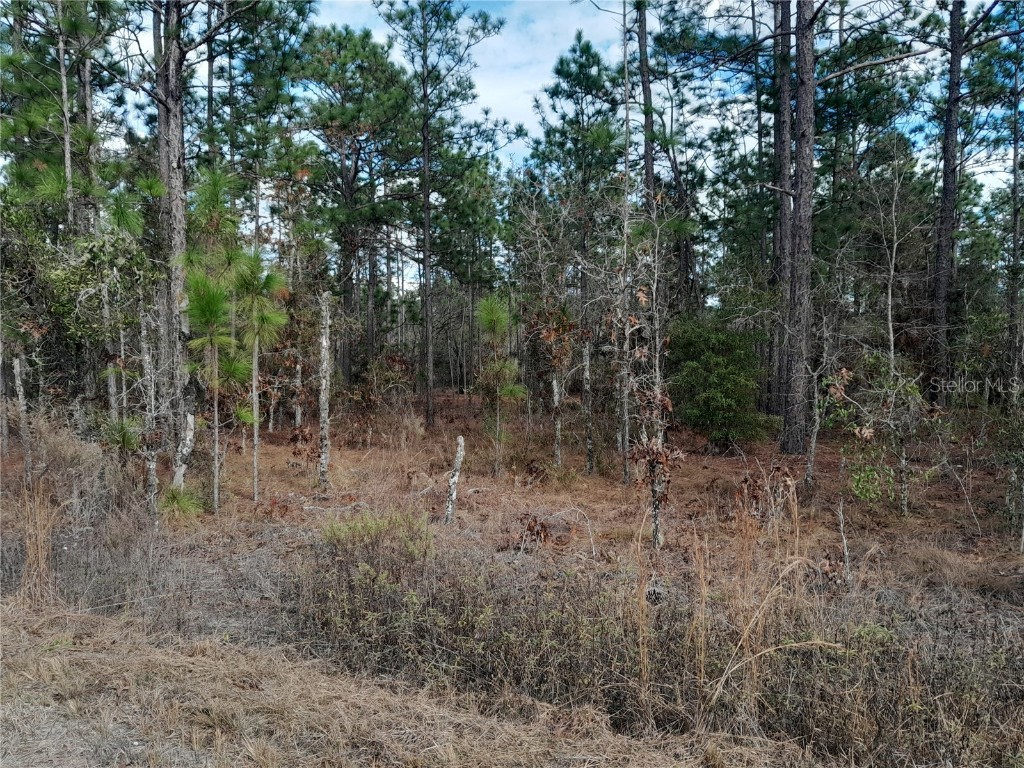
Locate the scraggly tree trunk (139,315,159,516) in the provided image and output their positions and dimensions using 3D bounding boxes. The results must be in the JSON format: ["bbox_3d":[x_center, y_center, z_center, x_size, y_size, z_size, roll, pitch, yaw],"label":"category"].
[{"bbox_3d":[-3.738,0.327,8.180,0.167,2.115,0.142,-1,2,-25],"label":"scraggly tree trunk"}]

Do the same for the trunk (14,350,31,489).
[{"bbox_3d":[-5.998,0.497,9.746,0.176,1.712,0.150,-2,2,-32],"label":"trunk"}]

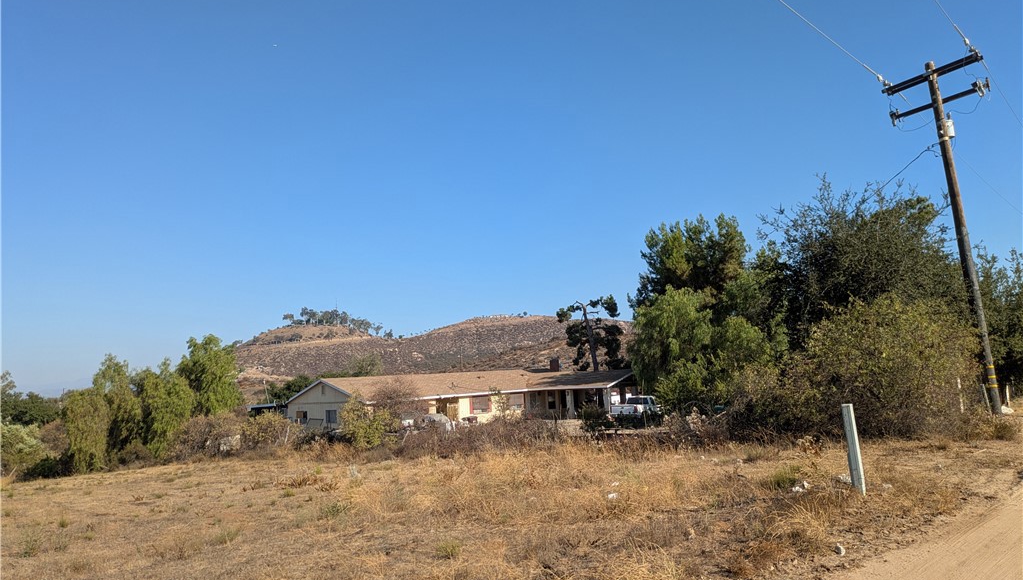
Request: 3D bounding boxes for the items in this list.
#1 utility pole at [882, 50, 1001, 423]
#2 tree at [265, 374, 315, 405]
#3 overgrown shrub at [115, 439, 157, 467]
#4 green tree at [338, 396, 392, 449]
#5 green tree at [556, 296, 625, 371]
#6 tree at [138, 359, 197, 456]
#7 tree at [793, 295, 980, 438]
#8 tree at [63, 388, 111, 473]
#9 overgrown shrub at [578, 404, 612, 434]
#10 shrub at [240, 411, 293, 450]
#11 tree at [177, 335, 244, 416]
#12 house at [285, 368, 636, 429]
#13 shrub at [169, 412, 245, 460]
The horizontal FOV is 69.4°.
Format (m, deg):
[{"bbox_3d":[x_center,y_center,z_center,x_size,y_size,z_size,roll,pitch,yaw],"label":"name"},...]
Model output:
[{"bbox_3d":[12.893,-1.643,21.092,2.550,10.269,0.650,-13,-9,42],"label":"utility pole"},{"bbox_3d":[-23.213,11.439,77.283,5.007,5.177,4.500,0,-7,-17],"label":"tree"},{"bbox_3d":[-20.982,9.091,41.354,2.000,1.540,1.700,0,-7,-27],"label":"overgrown shrub"},{"bbox_3d":[-7.702,7.090,38.989,2.790,2.700,2.650,-2,-7,-11],"label":"green tree"},{"bbox_3d":[7.255,5.844,66.729,6.110,10.570,6.110,-4,-7,6],"label":"green tree"},{"bbox_3d":[-20.588,7.048,44.106,3.350,5.910,3.350,0,-7,-25],"label":"tree"},{"bbox_3d":[9.065,1.714,17.887,4.056,3.222,4.000,-5,-8,26],"label":"tree"},{"bbox_3d":[-23.587,7.782,41.018,2.380,4.600,2.380,1,-8,-30],"label":"tree"},{"bbox_3d":[4.819,7.427,42.398,1.930,1.690,1.840,-4,-7,6],"label":"overgrown shrub"},{"bbox_3d":[-11.113,6.370,33.526,2.240,1.788,2.300,0,-7,-18],"label":"shrub"},{"bbox_3d":[-17.798,5.710,43.703,3.726,6.163,4.200,1,-7,-22],"label":"tree"},{"bbox_3d":[-2.303,8.039,54.178,16.900,4.300,22.000,-9,-9,44],"label":"house"},{"bbox_3d":[-17.448,8.403,42.419,3.930,2.710,2.950,0,-7,-22],"label":"shrub"}]

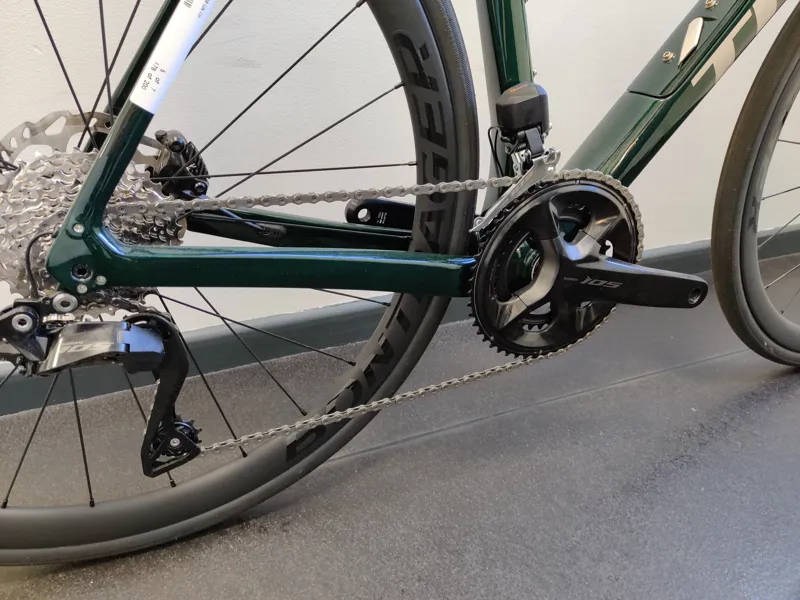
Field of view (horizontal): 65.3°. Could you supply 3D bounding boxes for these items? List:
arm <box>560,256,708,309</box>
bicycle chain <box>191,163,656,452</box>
[{"bbox_3d":[0.240,-0.015,0.654,0.208,0.040,0.024,4,24,-27],"label":"arm"},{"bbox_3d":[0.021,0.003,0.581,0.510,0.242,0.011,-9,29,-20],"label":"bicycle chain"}]

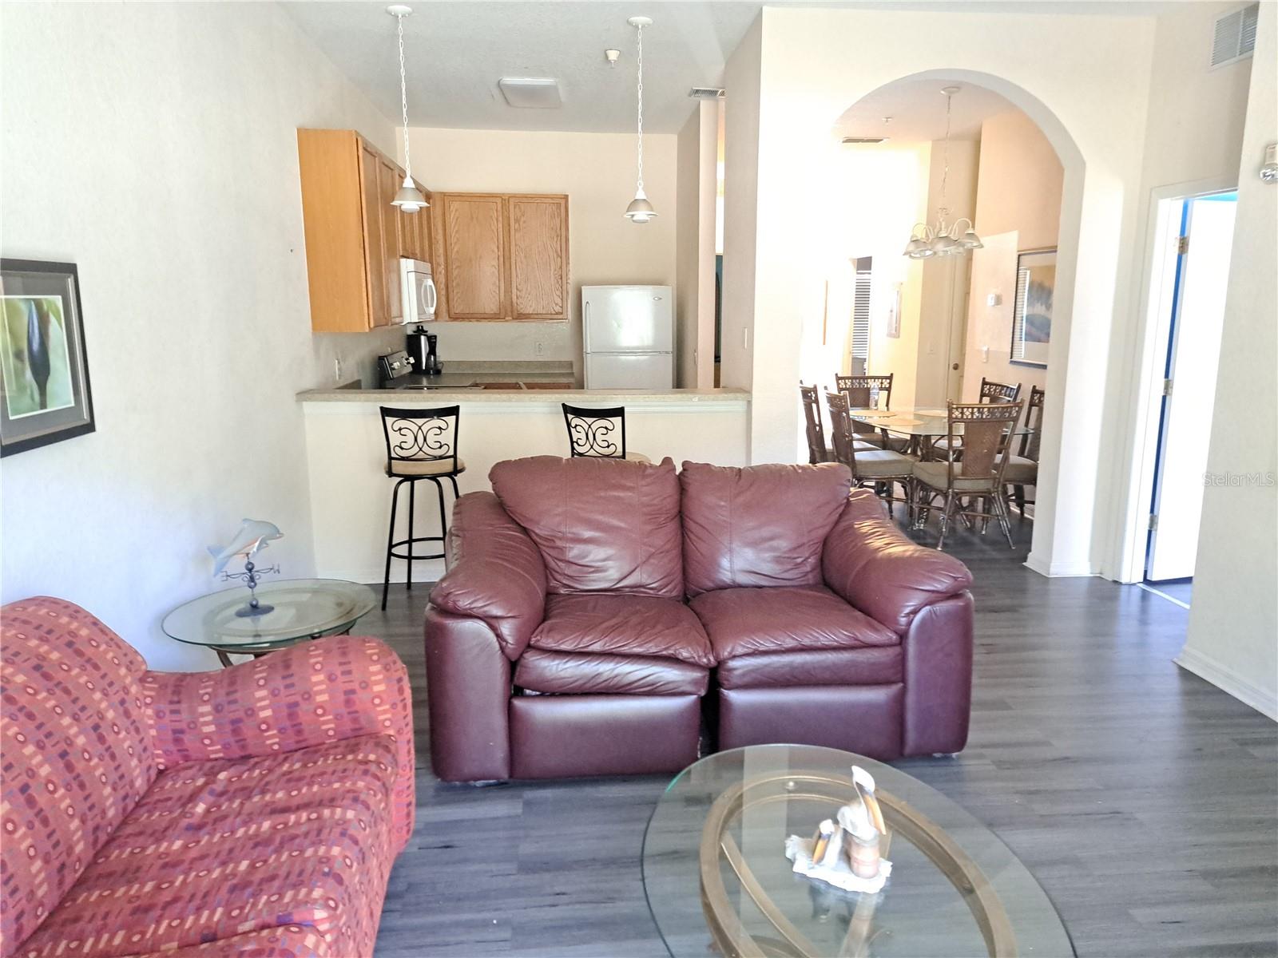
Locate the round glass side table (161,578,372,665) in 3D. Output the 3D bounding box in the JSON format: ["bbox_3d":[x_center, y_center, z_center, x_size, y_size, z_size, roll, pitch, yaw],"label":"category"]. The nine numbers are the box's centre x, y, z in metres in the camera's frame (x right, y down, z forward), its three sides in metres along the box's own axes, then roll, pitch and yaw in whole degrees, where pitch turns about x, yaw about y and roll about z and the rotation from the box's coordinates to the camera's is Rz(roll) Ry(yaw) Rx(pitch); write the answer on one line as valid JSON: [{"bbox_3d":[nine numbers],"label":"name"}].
[{"bbox_3d":[-1.211,0.699,2.990,0.666,0.540,0.666,-1,11,-5],"label":"round glass side table"}]

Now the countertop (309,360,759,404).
[{"bbox_3d":[-0.598,-0.454,4.856,2.389,0.055,0.350,-1,11,-5],"label":"countertop"}]

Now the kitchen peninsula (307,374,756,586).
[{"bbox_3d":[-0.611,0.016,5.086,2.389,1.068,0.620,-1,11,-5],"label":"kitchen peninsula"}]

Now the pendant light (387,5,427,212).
[{"bbox_3d":[-1.196,-1.879,4.537,0.200,0.985,0.200,-1,11,-5],"label":"pendant light"}]

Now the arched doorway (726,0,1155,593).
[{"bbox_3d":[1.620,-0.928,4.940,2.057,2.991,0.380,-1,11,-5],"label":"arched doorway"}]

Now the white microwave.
[{"bbox_3d":[-1.726,-1.329,6.324,0.411,0.420,0.770,-1,11,-5],"label":"white microwave"}]

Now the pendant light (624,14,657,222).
[{"bbox_3d":[0.006,-1.866,4.646,0.178,1.012,0.178,-1,11,-5],"label":"pendant light"}]

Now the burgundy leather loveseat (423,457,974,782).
[{"bbox_3d":[0.170,0.422,3.254,1.760,0.950,0.940,-1,11,-6],"label":"burgundy leather loveseat"}]

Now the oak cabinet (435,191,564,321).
[{"bbox_3d":[-1.184,-1.897,7.660,1.140,1.061,0.310,-1,11,-5],"label":"oak cabinet"}]

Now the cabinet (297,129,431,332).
[{"bbox_3d":[-1.748,-1.594,6.129,0.320,1.048,2.733,-1,11,-5],"label":"cabinet"}]

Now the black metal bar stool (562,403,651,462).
[{"bbox_3d":[-0.130,0.122,4.540,0.430,1.050,0.470,6,13,30],"label":"black metal bar stool"}]

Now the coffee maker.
[{"bbox_3d":[-1.860,-1.115,7.653,0.250,0.420,0.190,5,12,25],"label":"coffee maker"}]

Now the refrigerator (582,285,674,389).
[{"bbox_3d":[-0.112,-0.799,7.636,0.735,1.680,0.740,-1,11,-5],"label":"refrigerator"}]

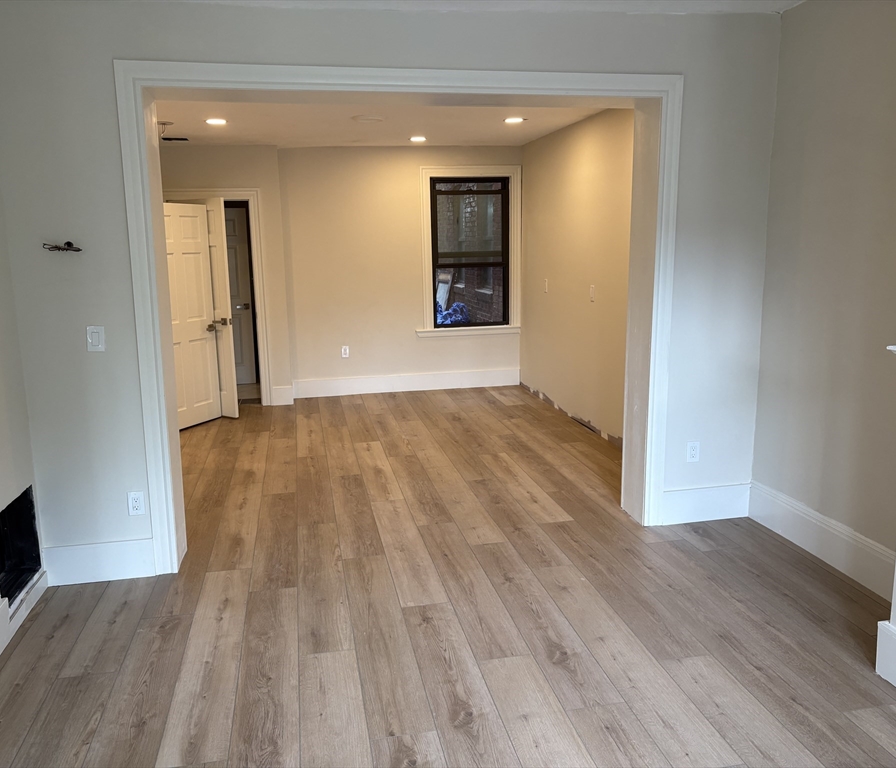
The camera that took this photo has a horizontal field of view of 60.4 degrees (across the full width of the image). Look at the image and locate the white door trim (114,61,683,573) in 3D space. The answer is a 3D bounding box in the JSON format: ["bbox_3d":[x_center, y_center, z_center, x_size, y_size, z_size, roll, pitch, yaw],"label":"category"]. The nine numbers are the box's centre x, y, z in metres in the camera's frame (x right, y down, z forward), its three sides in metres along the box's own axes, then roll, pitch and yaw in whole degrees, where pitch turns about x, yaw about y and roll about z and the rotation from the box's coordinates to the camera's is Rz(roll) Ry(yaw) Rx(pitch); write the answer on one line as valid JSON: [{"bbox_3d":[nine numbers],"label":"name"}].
[{"bbox_3d":[-0.129,-0.317,3.970,2.787,2.466,0.040,-3,11,-12],"label":"white door trim"}]

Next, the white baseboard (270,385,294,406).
[{"bbox_3d":[-1.694,0.123,7.863,0.229,0.183,0.025,-3,11,-12],"label":"white baseboard"}]

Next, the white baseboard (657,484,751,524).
[{"bbox_3d":[1.514,0.709,4.515,0.565,0.202,0.025,-3,11,-12],"label":"white baseboard"}]

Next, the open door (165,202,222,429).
[{"bbox_3d":[-2.352,-0.588,6.796,0.045,1.989,0.800,4,12,24],"label":"open door"}]

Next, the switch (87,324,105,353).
[{"bbox_3d":[-1.668,-0.213,3.649,0.074,0.119,0.012,-3,11,-12],"label":"switch"}]

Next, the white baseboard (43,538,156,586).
[{"bbox_3d":[-1.732,0.881,3.846,0.514,0.202,0.025,-3,11,-12],"label":"white baseboard"}]

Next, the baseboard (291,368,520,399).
[{"bbox_3d":[-0.409,-0.009,8.446,2.530,0.188,0.025,-3,11,-13],"label":"baseboard"}]

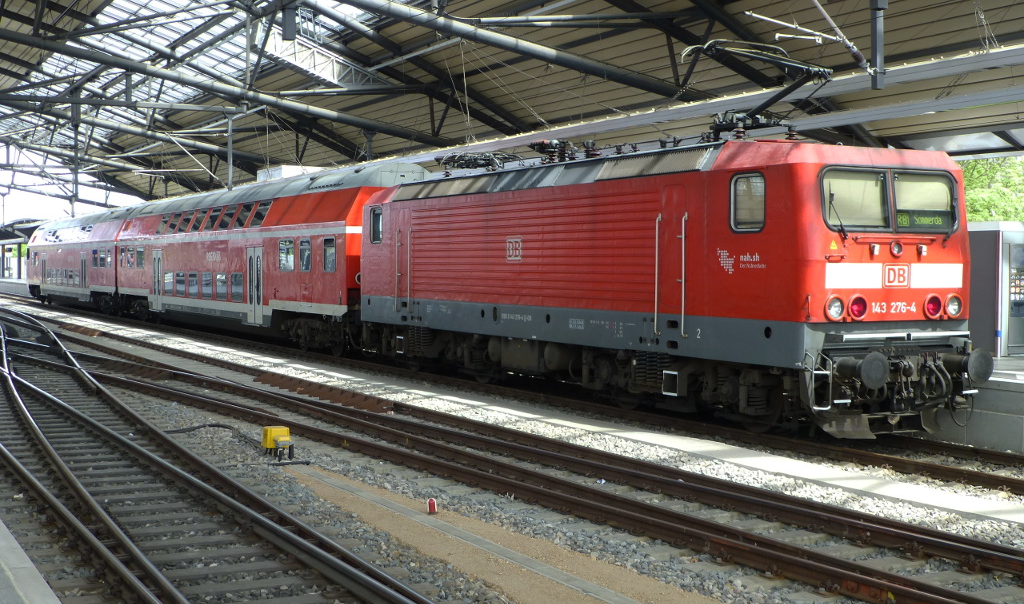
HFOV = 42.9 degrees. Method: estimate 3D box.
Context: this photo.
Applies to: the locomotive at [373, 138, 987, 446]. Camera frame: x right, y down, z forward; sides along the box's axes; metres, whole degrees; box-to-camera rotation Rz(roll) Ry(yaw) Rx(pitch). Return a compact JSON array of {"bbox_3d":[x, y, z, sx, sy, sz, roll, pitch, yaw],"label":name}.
[{"bbox_3d":[1.338,-0.427,23.505,3.020,4.060,16.620,-1,2,-28],"label":"locomotive"}]

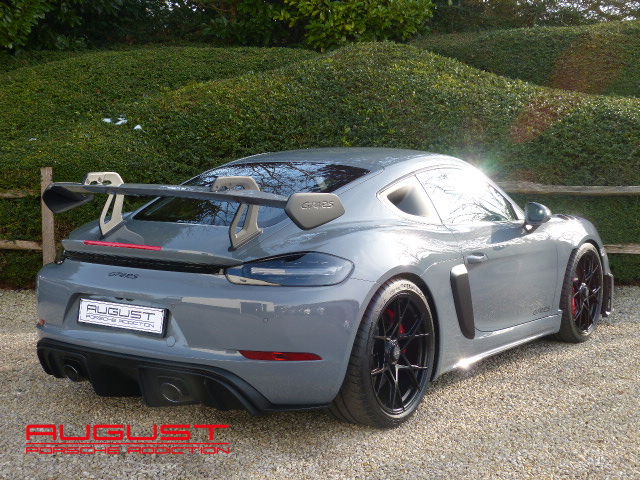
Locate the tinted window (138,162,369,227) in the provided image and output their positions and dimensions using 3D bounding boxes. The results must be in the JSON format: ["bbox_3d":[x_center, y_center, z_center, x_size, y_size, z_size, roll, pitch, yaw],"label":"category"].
[{"bbox_3d":[-0.350,-0.245,4.815,1.010,0.070,0.905,4,24,35],"label":"tinted window"}]

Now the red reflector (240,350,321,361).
[{"bbox_3d":[-0.163,0.474,3.932,0.335,0.036,0.045,1,5,9],"label":"red reflector"}]

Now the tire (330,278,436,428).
[{"bbox_3d":[0.257,0.503,4.434,0.305,0.685,0.685,4,6,35],"label":"tire"}]

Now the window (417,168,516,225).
[{"bbox_3d":[0.800,-0.243,5.218,0.060,0.345,0.950,-36,-17,32],"label":"window"}]

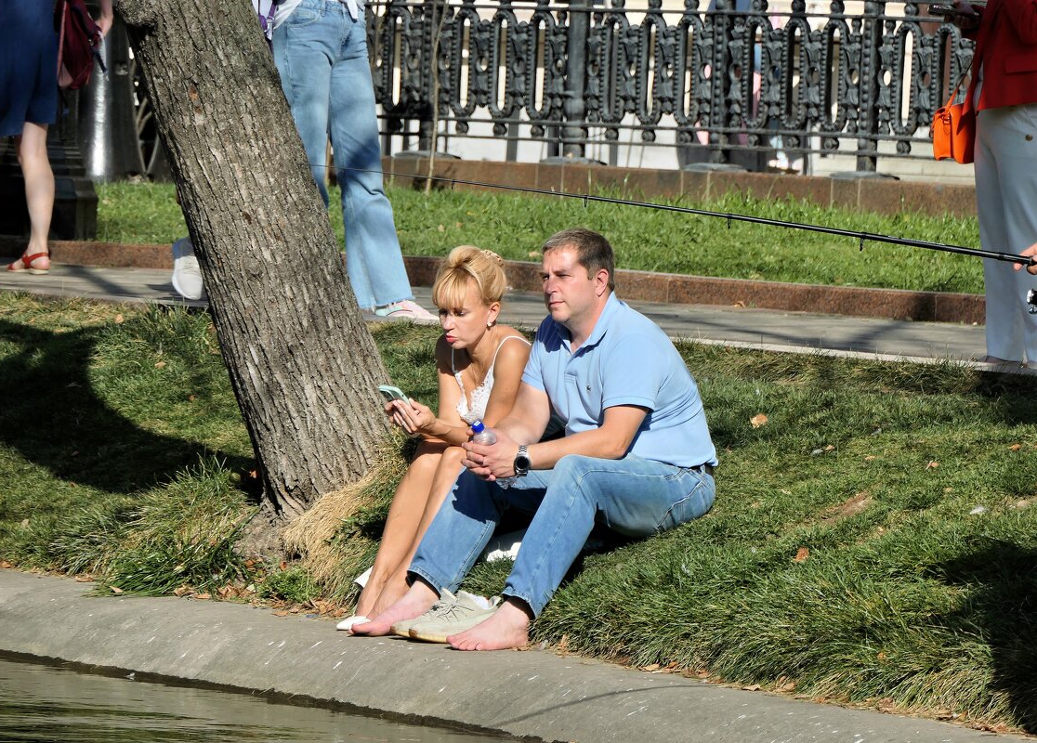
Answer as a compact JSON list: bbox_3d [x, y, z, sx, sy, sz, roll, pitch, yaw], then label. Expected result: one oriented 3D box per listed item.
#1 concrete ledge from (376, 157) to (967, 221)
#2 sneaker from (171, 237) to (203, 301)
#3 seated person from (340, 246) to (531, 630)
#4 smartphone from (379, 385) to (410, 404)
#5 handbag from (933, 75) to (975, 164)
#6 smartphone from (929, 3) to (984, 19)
[{"bbox_3d":[0.660,-0.825,46.100,0.300,0.190,4.300,0,2,-36],"label":"concrete ledge"},{"bbox_3d":[-1.128,-0.354,35.000,0.105,0.125,0.270,-3,37,-5],"label":"sneaker"},{"bbox_3d":[-0.147,0.174,27.300,0.790,1.000,0.450,0,2,-39],"label":"seated person"},{"bbox_3d":[-0.311,0.090,27.100,0.075,0.011,0.150,3,-43,47],"label":"smartphone"},{"bbox_3d":[1.363,-0.779,31.900,0.140,0.260,0.210,1,2,-28],"label":"handbag"},{"bbox_3d":[1.349,-1.116,31.700,0.158,0.010,0.075,11,-12,3],"label":"smartphone"}]

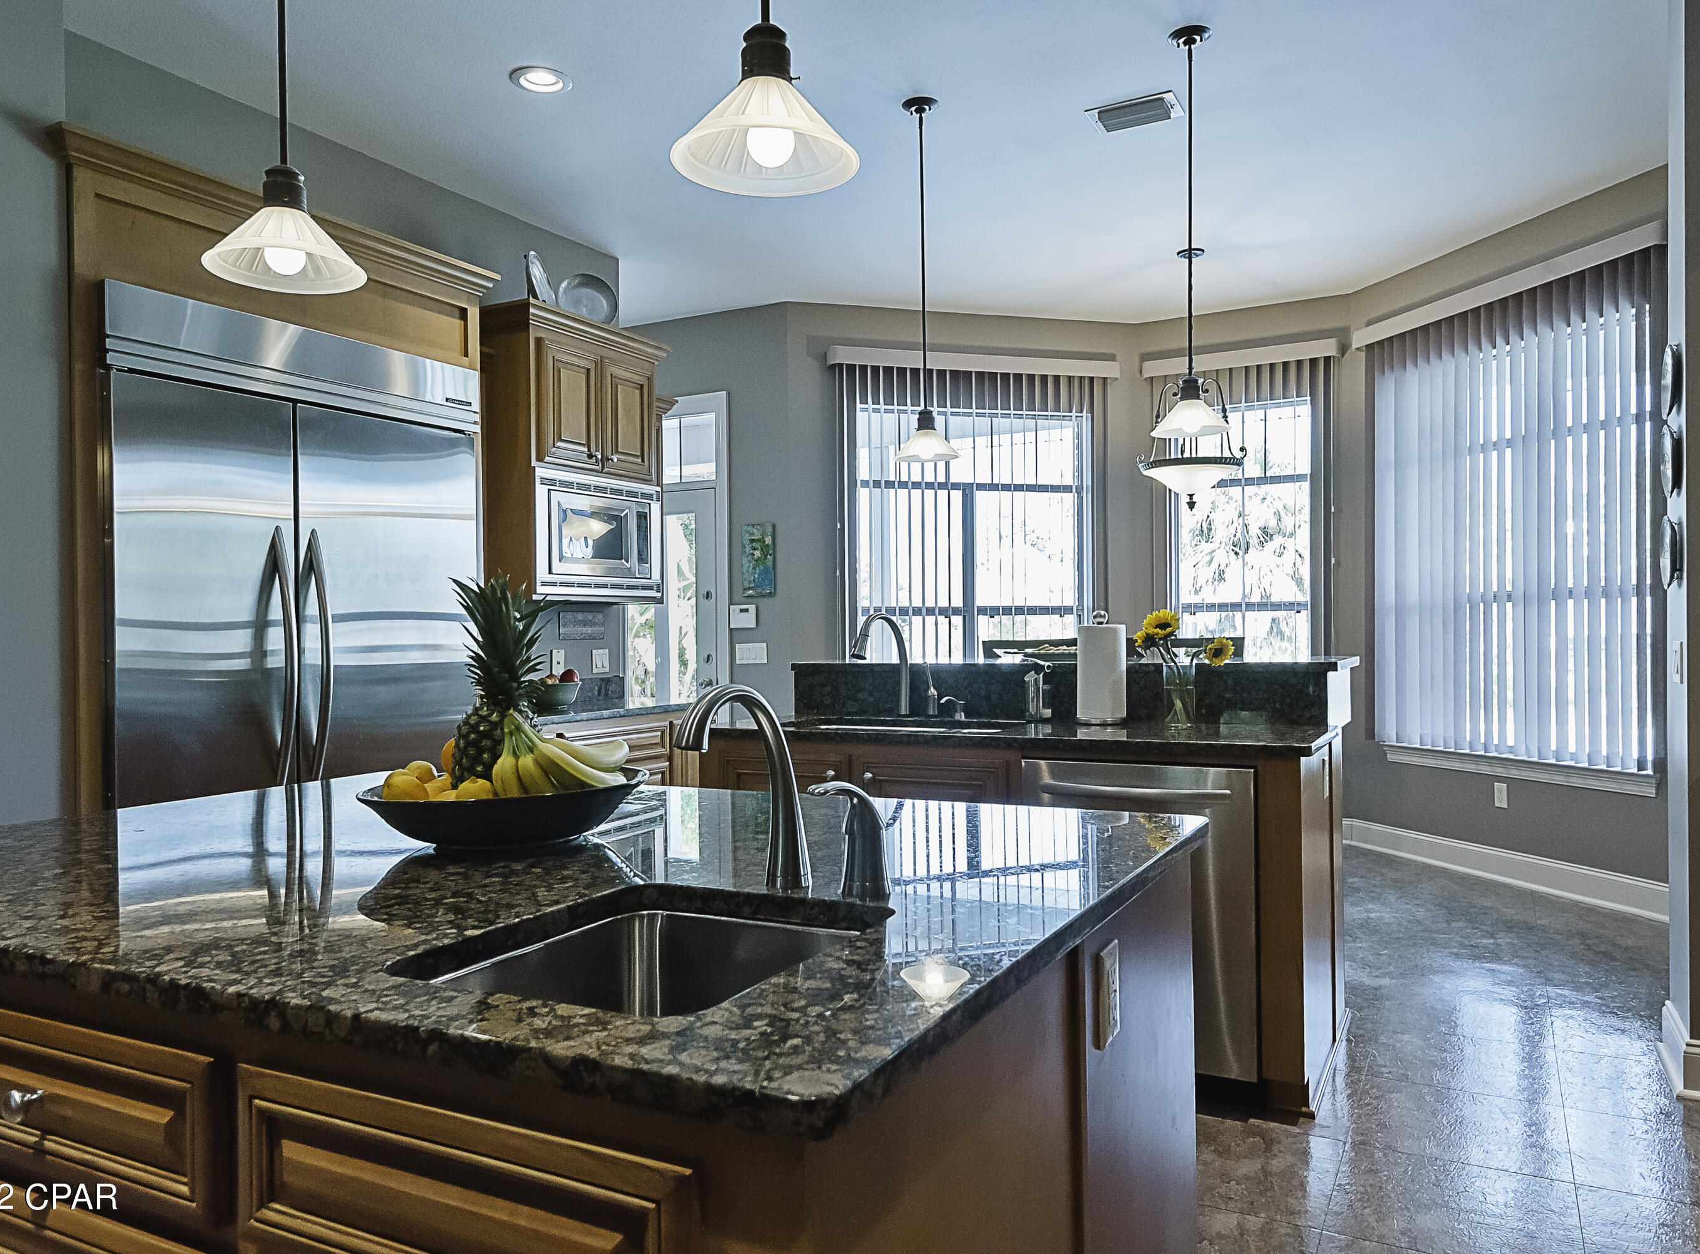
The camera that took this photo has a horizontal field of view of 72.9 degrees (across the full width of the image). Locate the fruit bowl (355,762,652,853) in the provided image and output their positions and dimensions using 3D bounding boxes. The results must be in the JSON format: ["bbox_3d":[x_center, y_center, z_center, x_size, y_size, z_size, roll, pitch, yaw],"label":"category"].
[{"bbox_3d":[-0.481,0.258,1.631,0.400,0.087,0.400,-1,0,0],"label":"fruit bowl"}]

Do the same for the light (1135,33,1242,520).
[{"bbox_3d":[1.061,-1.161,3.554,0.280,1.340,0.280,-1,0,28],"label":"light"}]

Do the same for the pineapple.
[{"bbox_3d":[-0.497,0.098,1.640,0.145,0.340,0.140,-1,0,28],"label":"pineapple"}]

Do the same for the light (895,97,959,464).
[{"bbox_3d":[0.260,-1.217,4.053,0.232,1.262,0.232,-1,0,0],"label":"light"}]

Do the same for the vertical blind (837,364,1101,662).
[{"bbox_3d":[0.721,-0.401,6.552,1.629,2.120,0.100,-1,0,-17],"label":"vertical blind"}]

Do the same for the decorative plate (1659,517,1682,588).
[{"bbox_3d":[2.159,-0.194,3.029,0.034,0.195,0.195,-1,0,29],"label":"decorative plate"}]

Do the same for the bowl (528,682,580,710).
[{"bbox_3d":[-1.211,0.279,4.643,0.250,0.104,0.250,-1,0,0],"label":"bowl"}]

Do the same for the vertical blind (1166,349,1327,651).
[{"bbox_3d":[2.275,-0.458,6.674,0.993,2.090,0.090,-1,0,29],"label":"vertical blind"}]

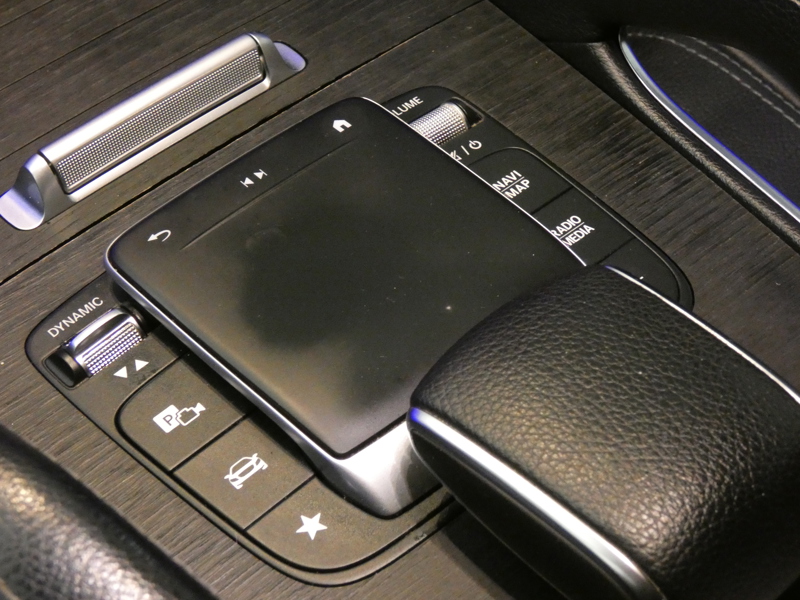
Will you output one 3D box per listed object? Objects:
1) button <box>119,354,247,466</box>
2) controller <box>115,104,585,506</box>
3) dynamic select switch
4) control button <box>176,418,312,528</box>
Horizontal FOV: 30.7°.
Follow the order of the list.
[{"bbox_3d":[-0.052,0.027,0.345,0.026,0.005,0.027,-37,56,-22],"label":"button"},{"bbox_3d":[-0.009,-0.004,0.360,0.089,0.013,0.107,-35,55,-25],"label":"controller"},{"bbox_3d":[-0.074,0.011,0.357,0.024,0.008,0.013,-35,55,-25],"label":"dynamic select switch"},{"bbox_3d":[-0.035,0.040,0.332,0.024,0.005,0.024,-37,56,-22],"label":"control button"}]

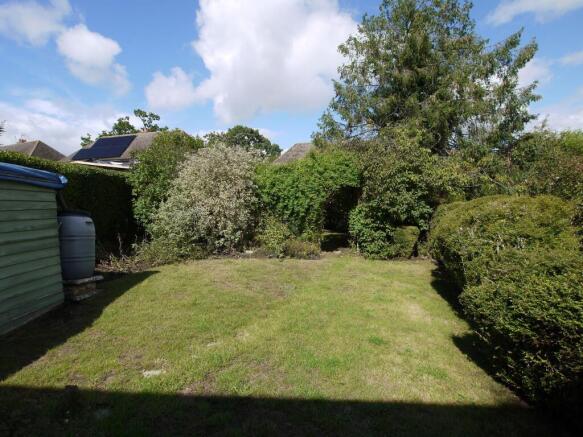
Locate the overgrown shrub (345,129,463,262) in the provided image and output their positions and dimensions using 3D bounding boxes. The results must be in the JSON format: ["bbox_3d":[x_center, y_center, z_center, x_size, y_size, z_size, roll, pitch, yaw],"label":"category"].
[{"bbox_3d":[3.376,-0.794,9.071,3.400,3.630,2.400,0,3,0],"label":"overgrown shrub"}]

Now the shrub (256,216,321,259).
[{"bbox_3d":[-0.085,0.494,8.638,1.700,1.100,1.100,0,3,0],"label":"shrub"}]

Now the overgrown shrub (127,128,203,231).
[{"bbox_3d":[-3.937,-0.946,9.964,2.700,3.840,2.400,0,3,0],"label":"overgrown shrub"}]

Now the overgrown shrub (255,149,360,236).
[{"bbox_3d":[0.496,-0.587,9.482,3.200,3.170,1.800,0,3,0],"label":"overgrown shrub"}]

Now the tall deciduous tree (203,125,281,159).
[{"bbox_3d":[-6.053,-6.058,37.733,9.500,11.120,9.000,0,3,0],"label":"tall deciduous tree"}]

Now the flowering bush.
[{"bbox_3d":[-2.553,-0.589,9.082,3.100,3.220,2.500,0,3,0],"label":"flowering bush"}]

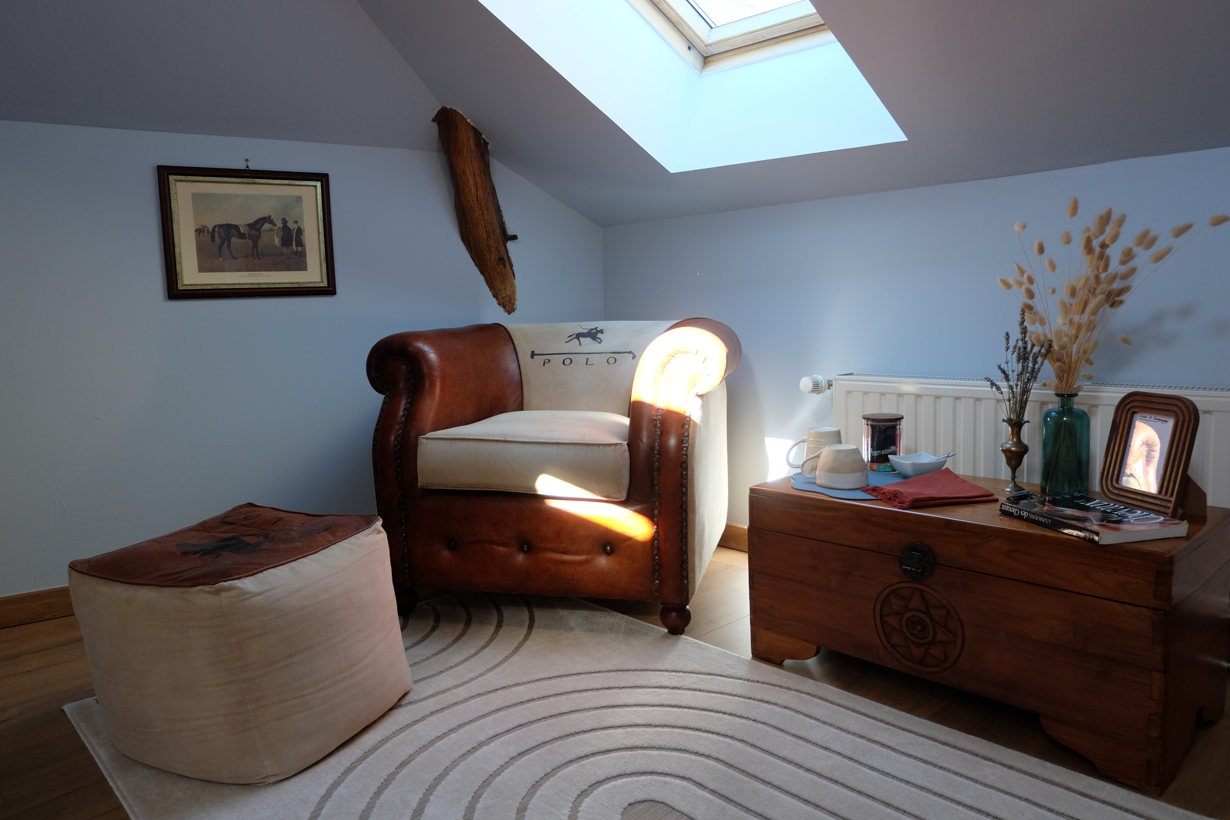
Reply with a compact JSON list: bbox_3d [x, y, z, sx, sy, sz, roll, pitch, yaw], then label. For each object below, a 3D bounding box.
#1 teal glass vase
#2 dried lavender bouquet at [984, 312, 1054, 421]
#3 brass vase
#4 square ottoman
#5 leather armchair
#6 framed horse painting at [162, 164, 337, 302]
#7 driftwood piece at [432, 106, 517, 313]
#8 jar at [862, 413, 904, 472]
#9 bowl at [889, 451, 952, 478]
[{"bbox_3d":[0.963,0.072,1.754,0.095,0.207,0.095,-2,7,0],"label":"teal glass vase"},{"bbox_3d":[0.867,-0.075,1.759,0.130,0.280,0.105,0,7,13],"label":"dried lavender bouquet"},{"bbox_3d":[0.869,0.099,1.780,0.057,0.154,0.057,-2,7,0],"label":"brass vase"},{"bbox_3d":[-0.742,0.450,1.685,0.443,0.390,0.471,1,7,22],"label":"square ottoman"},{"bbox_3d":[-0.081,0.124,2.288,0.881,0.747,0.711,-1,6,16],"label":"leather armchair"},{"bbox_3d":[-1.062,-0.512,2.396,0.455,0.367,0.025,-5,7,-29],"label":"framed horse painting"},{"bbox_3d":[-0.466,-0.667,2.825,0.152,0.680,0.115,-26,29,-27],"label":"driftwood piece"},{"bbox_3d":[0.671,0.081,2.046,0.097,0.137,0.097,-2,7,0],"label":"jar"},{"bbox_3d":[0.722,0.136,1.958,0.100,0.046,0.100,-3,7,-13],"label":"bowl"}]

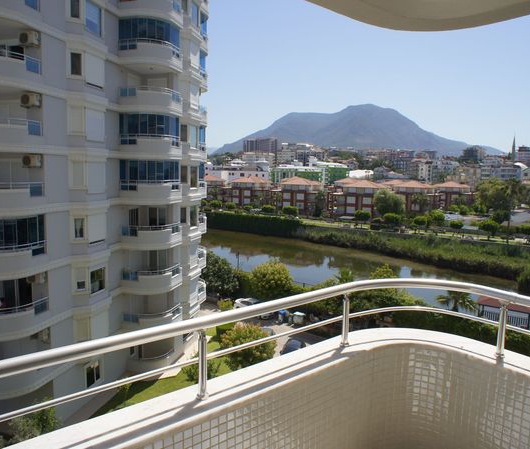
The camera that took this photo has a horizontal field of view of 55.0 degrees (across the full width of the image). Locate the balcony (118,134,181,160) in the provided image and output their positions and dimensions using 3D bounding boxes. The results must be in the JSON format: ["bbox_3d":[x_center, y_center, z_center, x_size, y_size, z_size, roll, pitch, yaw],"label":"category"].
[{"bbox_3d":[-7.580,-5.097,33.781,3.050,1.500,3.050,2,6,8],"label":"balcony"}]

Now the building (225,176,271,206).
[{"bbox_3d":[-7.007,-13.328,203.716,13.500,11.600,12.500,5,7,35],"label":"building"}]

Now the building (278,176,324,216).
[{"bbox_3d":[11.969,-9.163,168.000,14.300,12.800,12.500,4,7,16],"label":"building"}]

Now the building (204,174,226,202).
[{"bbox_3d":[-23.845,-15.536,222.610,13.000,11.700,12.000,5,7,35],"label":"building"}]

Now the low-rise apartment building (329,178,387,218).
[{"bbox_3d":[25.635,-7.053,138.024,13.000,10.000,12.000,3,7,20],"label":"low-rise apartment building"}]

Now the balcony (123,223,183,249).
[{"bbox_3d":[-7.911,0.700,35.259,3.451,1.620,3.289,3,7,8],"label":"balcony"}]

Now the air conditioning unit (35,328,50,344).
[{"bbox_3d":[-11.867,5.839,26.811,0.820,0.600,0.320,3,7,13],"label":"air conditioning unit"}]

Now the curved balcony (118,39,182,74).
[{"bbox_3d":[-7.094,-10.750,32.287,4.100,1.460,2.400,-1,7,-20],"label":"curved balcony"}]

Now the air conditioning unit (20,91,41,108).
[{"bbox_3d":[-11.728,-6.231,25.446,0.820,0.600,0.320,3,7,13],"label":"air conditioning unit"}]

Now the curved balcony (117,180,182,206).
[{"bbox_3d":[-7.617,-2.173,34.082,3.050,1.500,3.050,2,6,8],"label":"curved balcony"}]

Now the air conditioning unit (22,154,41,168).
[{"bbox_3d":[-11.608,-3.141,25.326,0.860,0.600,0.340,2,6,12],"label":"air conditioning unit"}]

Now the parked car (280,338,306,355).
[{"bbox_3d":[1.961,9.179,36.647,1.780,1.470,4.200,2,7,13],"label":"parked car"}]

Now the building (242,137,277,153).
[{"bbox_3d":[-5.950,-103.128,672.711,43.000,24.000,18.000,0,6,-5],"label":"building"}]

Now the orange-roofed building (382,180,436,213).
[{"bbox_3d":[47.523,-8.855,167.915,14.500,11.400,12.000,4,7,30],"label":"orange-roofed building"}]

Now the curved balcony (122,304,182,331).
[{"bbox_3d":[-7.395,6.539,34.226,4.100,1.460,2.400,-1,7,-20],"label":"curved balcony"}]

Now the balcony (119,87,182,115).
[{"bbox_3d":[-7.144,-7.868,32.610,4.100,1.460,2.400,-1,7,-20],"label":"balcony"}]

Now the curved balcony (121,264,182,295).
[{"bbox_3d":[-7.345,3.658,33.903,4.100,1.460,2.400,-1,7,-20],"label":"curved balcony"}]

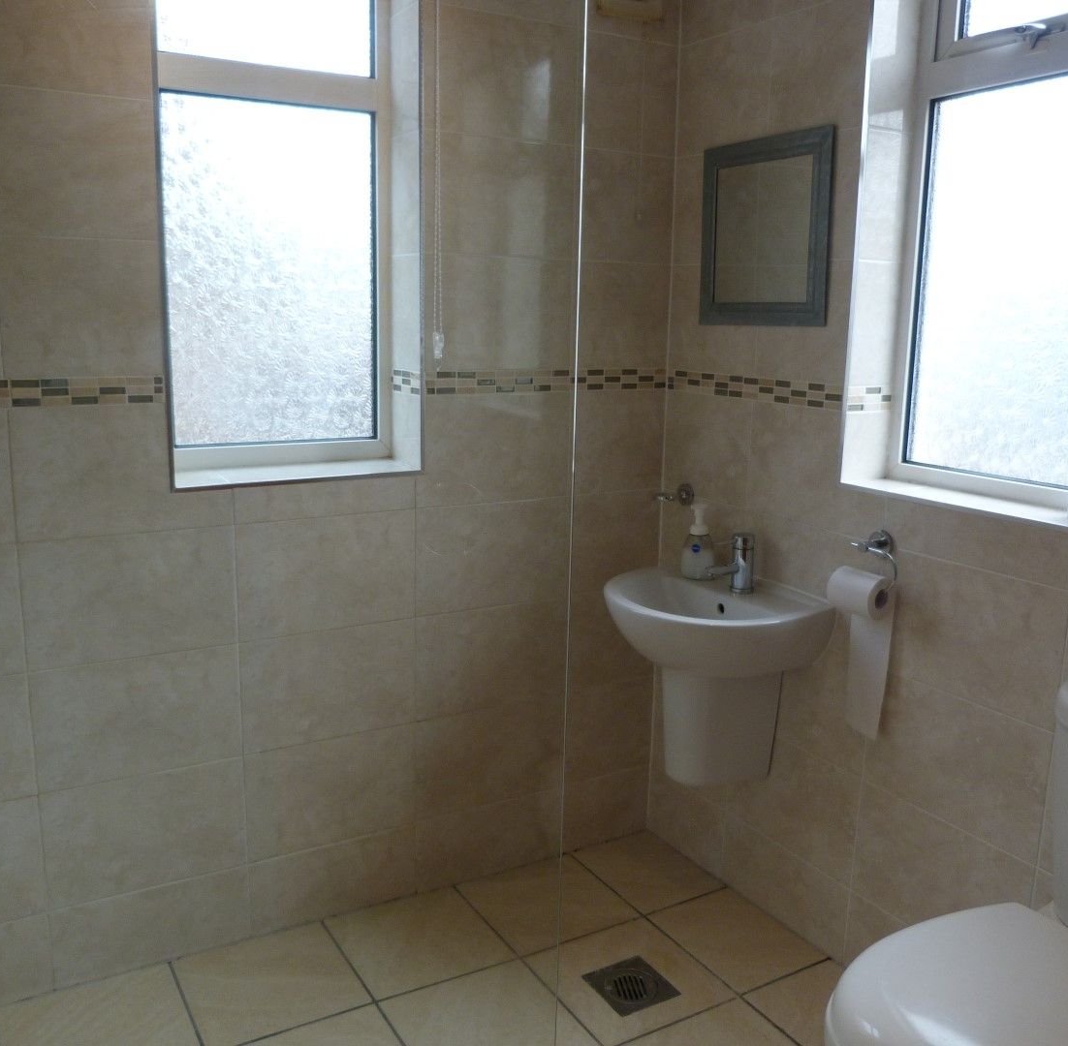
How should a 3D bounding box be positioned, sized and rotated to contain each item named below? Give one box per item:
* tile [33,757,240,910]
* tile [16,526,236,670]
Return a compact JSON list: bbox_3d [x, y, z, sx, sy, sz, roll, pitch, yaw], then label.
[{"bbox_3d":[-0.803,0.642,2.099,0.400,0.252,0.010,-5,13,-30],"label":"tile"},{"bbox_3d":[-0.793,0.146,2.003,0.400,0.251,0.010,-5,13,-30],"label":"tile"}]

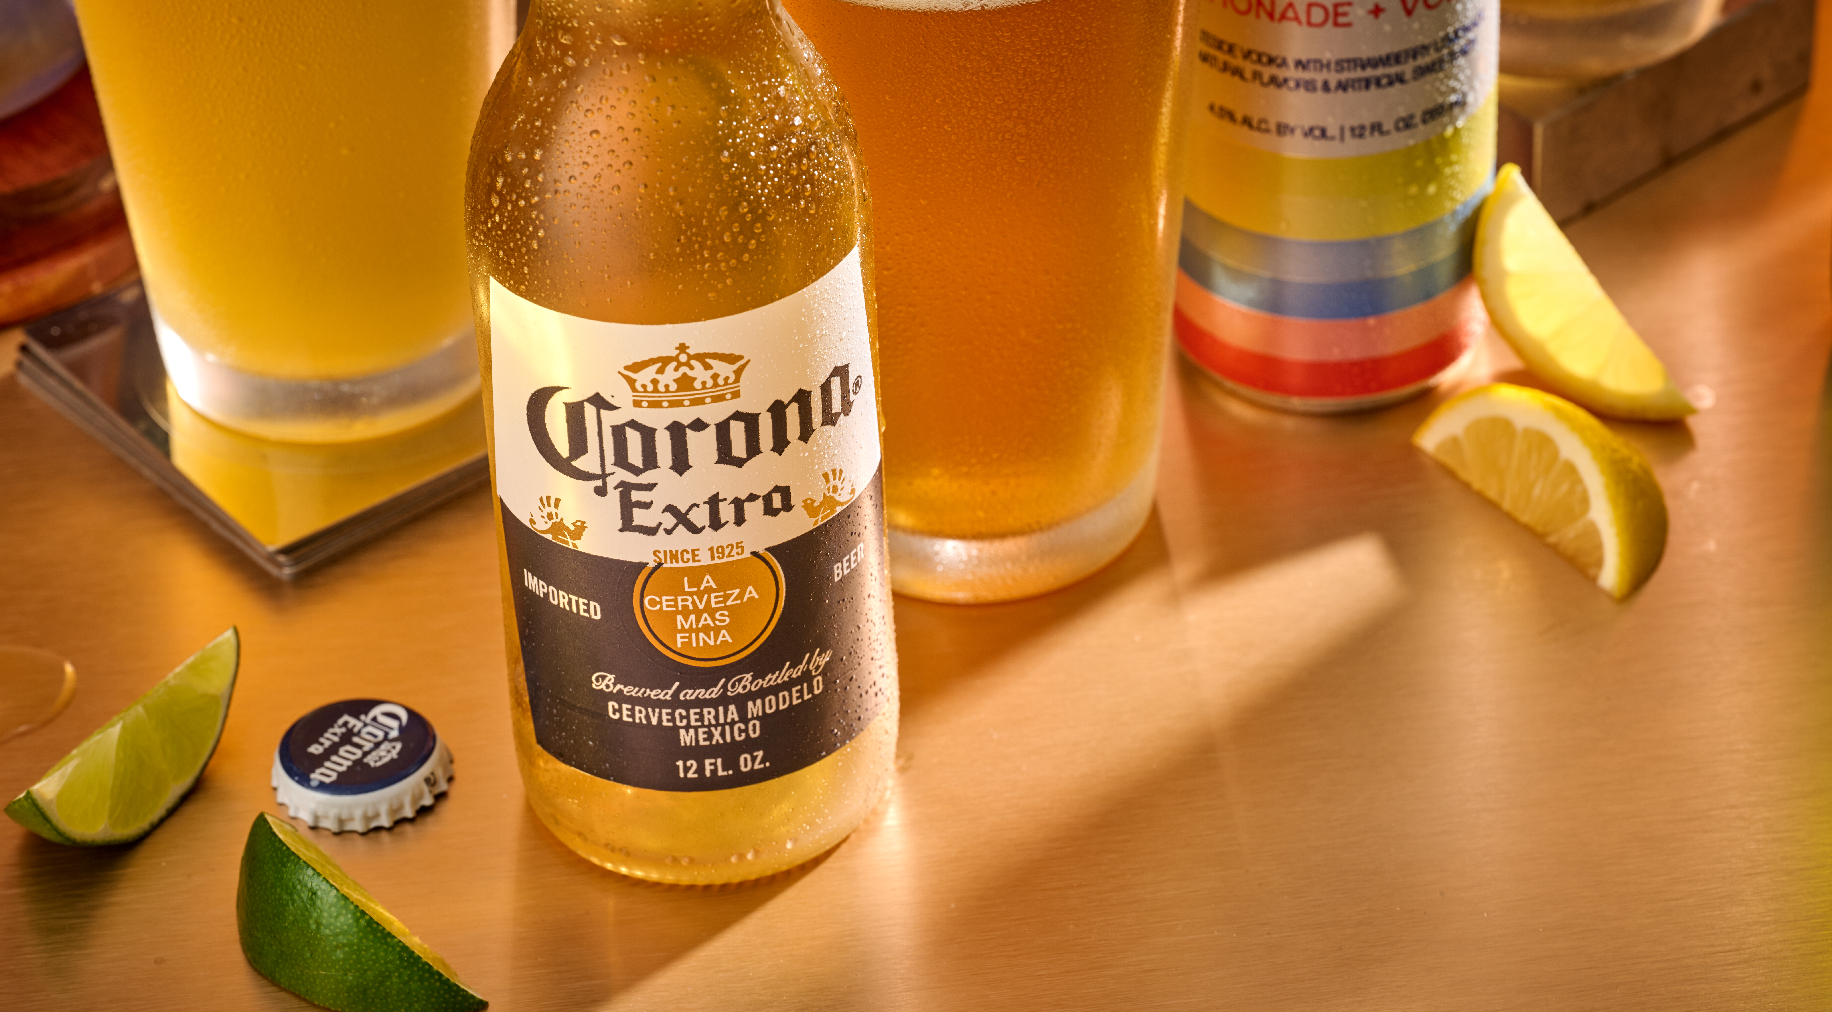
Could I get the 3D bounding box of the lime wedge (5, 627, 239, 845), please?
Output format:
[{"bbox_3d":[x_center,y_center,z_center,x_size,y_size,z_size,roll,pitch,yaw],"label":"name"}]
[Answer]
[{"bbox_3d":[-0.128,0.039,0.850,0.019,0.021,0.057,15,31,22],"label":"lime wedge"}]

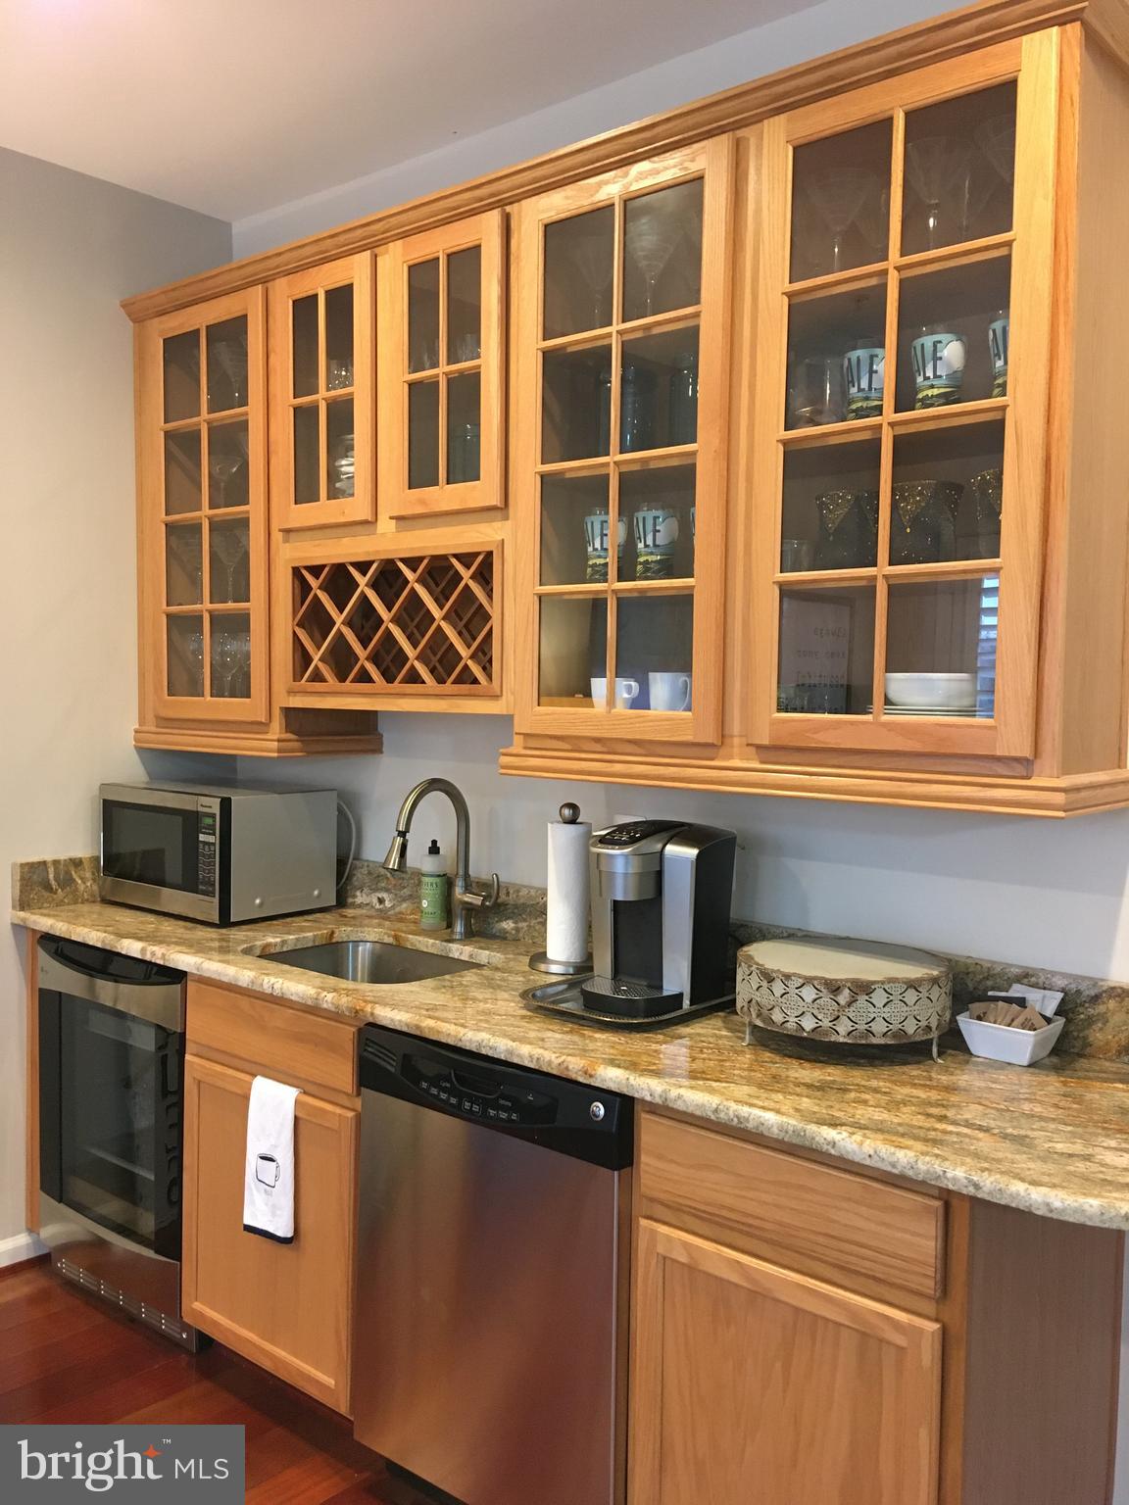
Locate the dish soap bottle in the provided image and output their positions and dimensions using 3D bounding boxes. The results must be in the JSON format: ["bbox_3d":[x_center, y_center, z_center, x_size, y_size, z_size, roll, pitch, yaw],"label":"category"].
[{"bbox_3d":[-0.309,0.311,3.006,0.064,0.212,0.062,1,3,0],"label":"dish soap bottle"}]

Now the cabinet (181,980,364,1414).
[{"bbox_3d":[-0.405,0.861,2.776,0.615,0.792,0.622,3,4,40],"label":"cabinet"}]

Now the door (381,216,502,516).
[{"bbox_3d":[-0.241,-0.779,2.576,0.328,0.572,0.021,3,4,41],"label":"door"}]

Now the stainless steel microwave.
[{"bbox_3d":[-0.881,0.241,3.227,0.512,0.305,0.360,3,4,39],"label":"stainless steel microwave"}]

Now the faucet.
[{"bbox_3d":[-0.267,0.244,2.768,0.142,0.373,0.270,3,4,40],"label":"faucet"}]

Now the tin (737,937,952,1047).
[{"bbox_3d":[0.462,0.408,2.095,0.348,0.138,0.348,1,3,0],"label":"tin"}]

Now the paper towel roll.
[{"bbox_3d":[0.008,0.285,2.594,0.091,0.278,0.091,1,3,0],"label":"paper towel roll"}]

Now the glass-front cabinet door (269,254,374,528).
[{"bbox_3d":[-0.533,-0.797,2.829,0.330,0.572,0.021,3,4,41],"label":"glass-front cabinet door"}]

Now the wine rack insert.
[{"bbox_3d":[-0.284,-0.286,2.823,0.678,0.312,0.310,3,4,40],"label":"wine rack insert"}]

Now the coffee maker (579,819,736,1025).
[{"bbox_3d":[0.153,0.287,2.329,0.240,0.334,0.298,3,4,40],"label":"coffee maker"}]

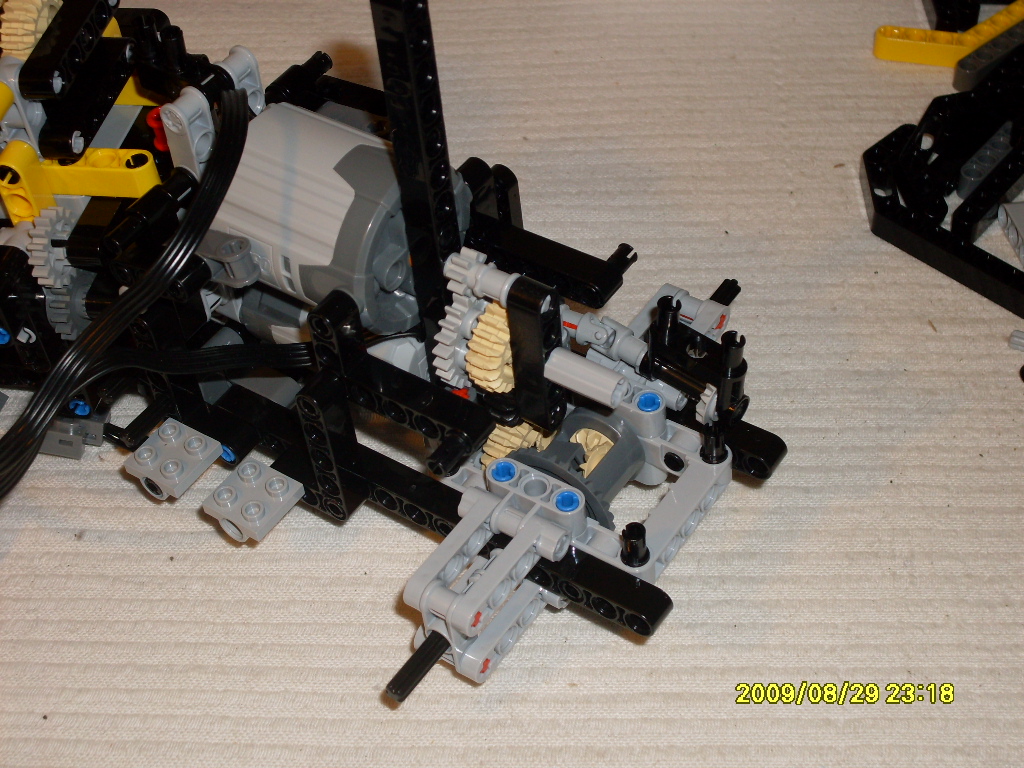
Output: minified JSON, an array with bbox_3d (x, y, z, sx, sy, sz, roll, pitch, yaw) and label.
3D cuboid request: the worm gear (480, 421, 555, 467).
[{"bbox_3d":[0.003,0.014,0.460,0.008,0.022,0.022,24,53,28],"label":"worm gear"}]

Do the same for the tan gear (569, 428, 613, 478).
[{"bbox_3d":[0.018,0.016,0.456,0.013,0.013,0.007,24,55,26],"label":"tan gear"}]

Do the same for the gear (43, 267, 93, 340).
[{"bbox_3d":[-0.106,-0.019,0.516,0.008,0.018,0.018,2,45,24],"label":"gear"}]

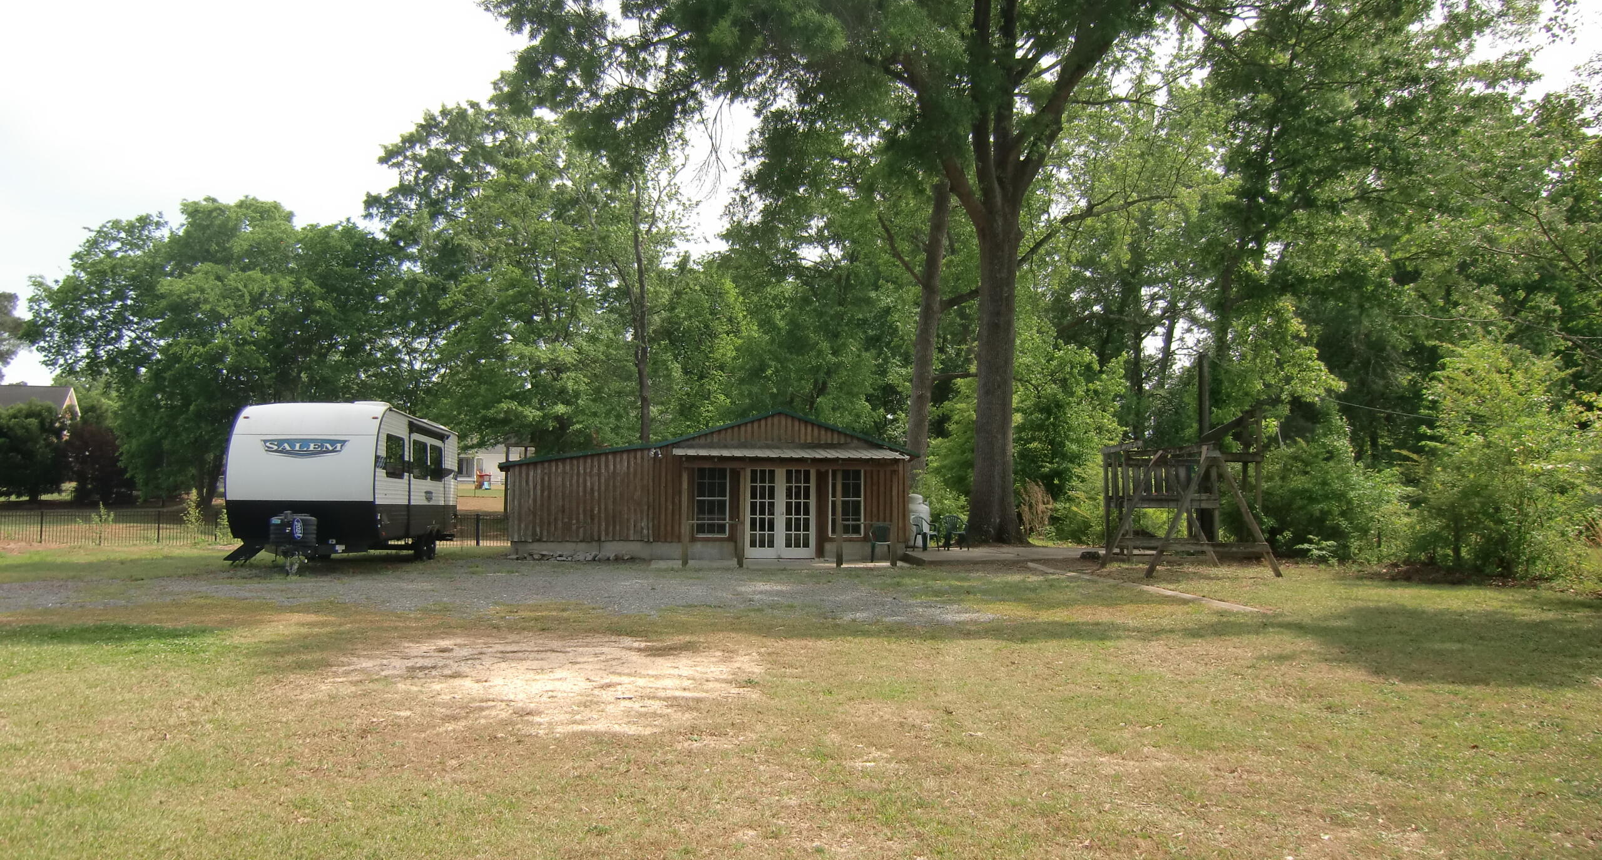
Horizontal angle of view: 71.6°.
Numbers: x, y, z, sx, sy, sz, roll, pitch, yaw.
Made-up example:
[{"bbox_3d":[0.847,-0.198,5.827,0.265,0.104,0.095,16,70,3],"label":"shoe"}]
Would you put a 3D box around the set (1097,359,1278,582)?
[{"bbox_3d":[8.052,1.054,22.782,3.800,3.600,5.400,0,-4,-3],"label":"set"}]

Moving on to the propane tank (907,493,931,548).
[{"bbox_3d":[2.929,2.325,28.207,0.760,1.350,0.760,0,-4,0],"label":"propane tank"}]

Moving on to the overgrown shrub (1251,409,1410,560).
[{"bbox_3d":[12.702,1.321,26.372,3.800,3.600,3.400,0,-4,0],"label":"overgrown shrub"}]

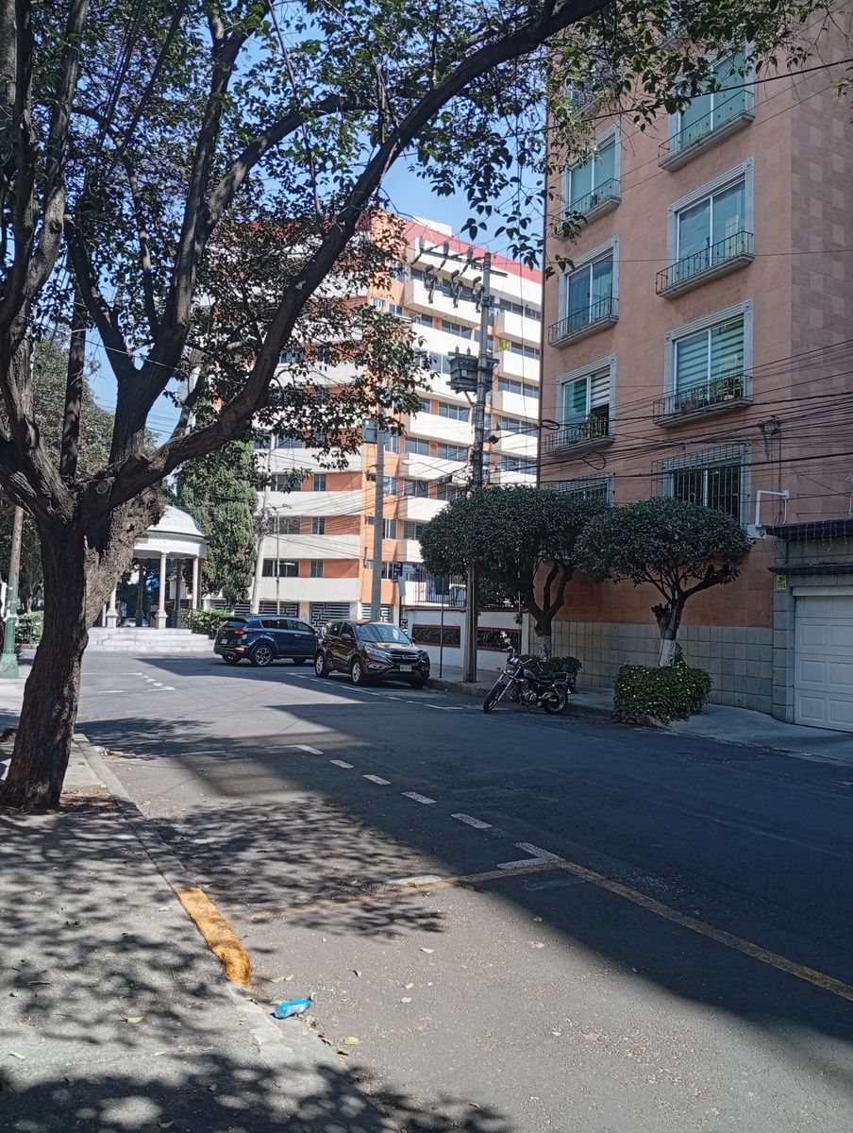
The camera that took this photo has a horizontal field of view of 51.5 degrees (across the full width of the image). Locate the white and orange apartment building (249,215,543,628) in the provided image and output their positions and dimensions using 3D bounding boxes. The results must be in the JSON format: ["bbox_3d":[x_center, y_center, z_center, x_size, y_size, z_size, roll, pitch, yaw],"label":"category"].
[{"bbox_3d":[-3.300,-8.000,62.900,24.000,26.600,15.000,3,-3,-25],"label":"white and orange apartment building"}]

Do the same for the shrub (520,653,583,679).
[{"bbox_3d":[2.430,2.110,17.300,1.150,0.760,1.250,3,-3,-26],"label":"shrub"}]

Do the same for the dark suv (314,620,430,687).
[{"bbox_3d":[-1.570,2.290,23.950,1.850,1.660,4.550,3,-3,-28],"label":"dark suv"}]

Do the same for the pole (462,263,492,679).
[{"bbox_3d":[1.340,-2.568,22.391,0.330,10.950,0.330,4,-4,-27],"label":"pole"}]

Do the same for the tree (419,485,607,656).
[{"bbox_3d":[2.025,0.492,19.596,4.000,4.550,4.100,2,-3,0],"label":"tree"}]

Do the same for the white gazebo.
[{"bbox_3d":[-11.660,-0.180,37.500,4.800,5.700,4.800,3,-3,-18],"label":"white gazebo"}]

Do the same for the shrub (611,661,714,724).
[{"bbox_3d":[4.280,2.269,15.899,1.380,0.950,1.330,3,-4,-27],"label":"shrub"}]

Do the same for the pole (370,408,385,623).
[{"bbox_3d":[-1.496,-0.927,27.676,0.280,8.070,0.280,3,-4,-27],"label":"pole"}]

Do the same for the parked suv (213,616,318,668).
[{"bbox_3d":[-4.740,2.440,29.300,4.480,1.640,1.860,5,-4,-43],"label":"parked suv"}]

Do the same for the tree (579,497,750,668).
[{"bbox_3d":[4.349,0.680,15.941,3.050,3.950,3.050,3,-4,-27],"label":"tree"}]

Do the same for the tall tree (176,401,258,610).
[{"bbox_3d":[-10.900,-2.200,46.000,4.300,12.800,4.300,3,-3,-18],"label":"tall tree"}]

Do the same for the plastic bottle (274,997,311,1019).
[{"bbox_3d":[-0.520,1.765,3.550,0.163,0.056,0.056,4,-4,-38],"label":"plastic bottle"}]

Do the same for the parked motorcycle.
[{"bbox_3d":[1.690,1.870,15.150,2.020,1.250,0.820,3,-3,-30],"label":"parked motorcycle"}]

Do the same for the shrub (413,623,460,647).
[{"bbox_3d":[0.347,2.410,30.997,0.450,0.680,3.600,3,-4,-27],"label":"shrub"}]

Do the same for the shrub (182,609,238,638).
[{"bbox_3d":[-8.833,2.429,36.239,2.000,1.400,1.500,3,-4,-27],"label":"shrub"}]

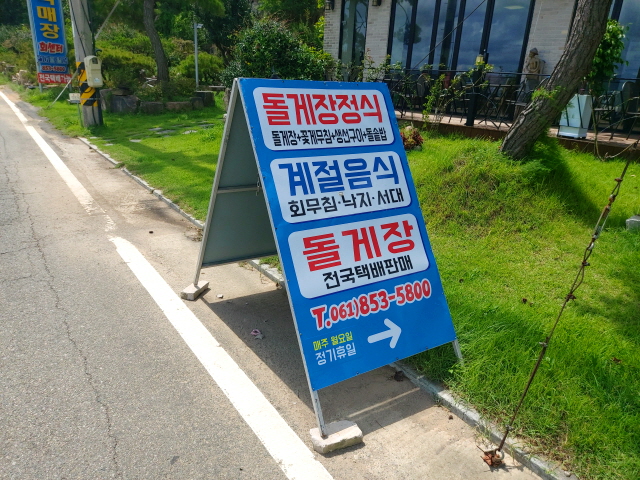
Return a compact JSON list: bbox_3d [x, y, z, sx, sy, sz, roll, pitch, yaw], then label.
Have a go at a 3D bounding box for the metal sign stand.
[{"bbox_3d":[-0.030,-0.140,2.677,0.930,1.470,1.750,-9,22,-31],"label":"metal sign stand"}]

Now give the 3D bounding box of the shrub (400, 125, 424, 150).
[{"bbox_3d":[1.584,-1.774,8.000,0.430,0.420,0.400,6,19,10],"label":"shrub"}]

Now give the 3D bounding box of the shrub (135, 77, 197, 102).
[{"bbox_3d":[-5.978,-5.861,18.000,2.250,0.950,1.300,-3,20,-17],"label":"shrub"}]

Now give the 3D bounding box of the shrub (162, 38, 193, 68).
[{"bbox_3d":[-6.320,-8.250,20.500,1.500,1.500,1.400,-3,20,-16],"label":"shrub"}]

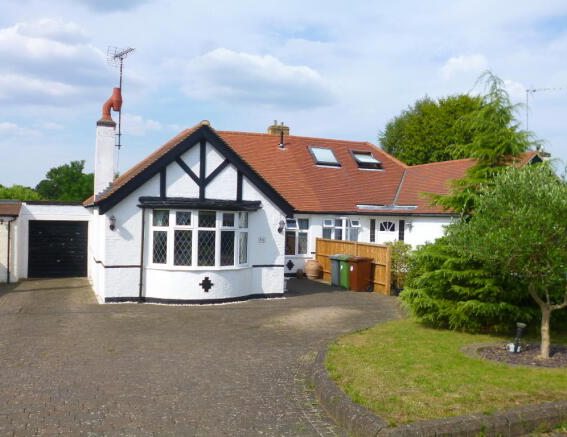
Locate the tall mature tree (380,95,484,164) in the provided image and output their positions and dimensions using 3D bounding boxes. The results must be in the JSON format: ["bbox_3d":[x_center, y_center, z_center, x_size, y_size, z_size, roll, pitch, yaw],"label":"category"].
[{"bbox_3d":[10.022,-2.943,36.000,7.500,10.690,7.300,1,0,0],"label":"tall mature tree"}]

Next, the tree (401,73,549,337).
[{"bbox_3d":[4.347,-0.367,12.200,3.400,5.700,3.400,1,0,0],"label":"tree"}]

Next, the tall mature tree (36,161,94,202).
[{"bbox_3d":[-23.252,-2.022,58.000,6.800,8.440,6.500,1,0,0],"label":"tall mature tree"}]

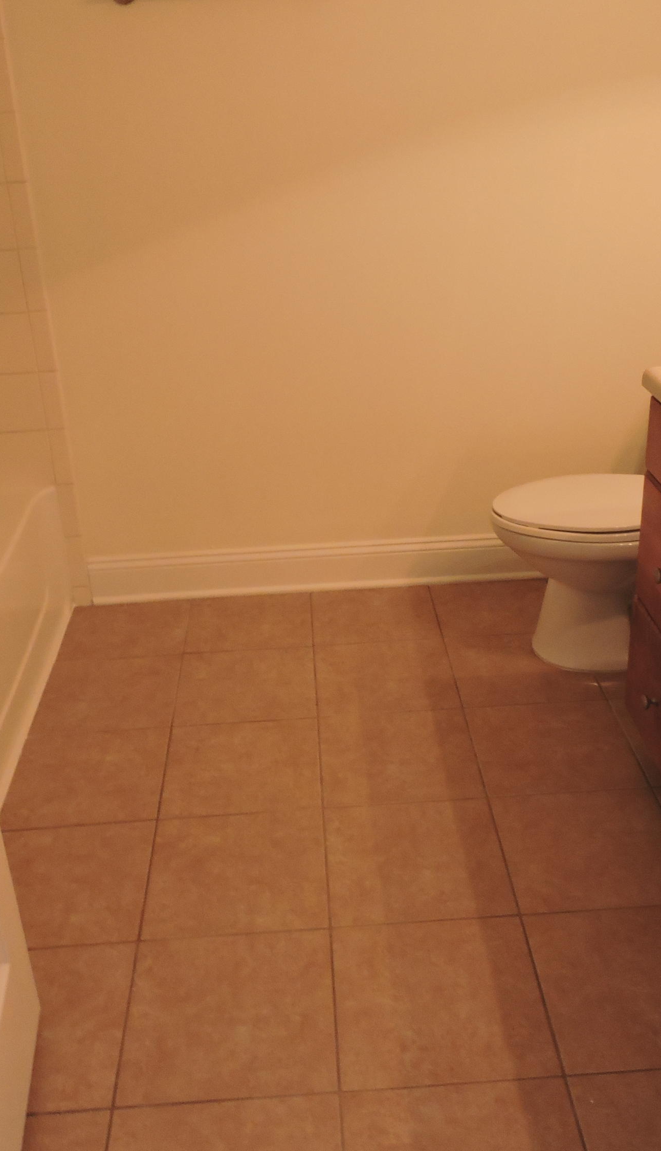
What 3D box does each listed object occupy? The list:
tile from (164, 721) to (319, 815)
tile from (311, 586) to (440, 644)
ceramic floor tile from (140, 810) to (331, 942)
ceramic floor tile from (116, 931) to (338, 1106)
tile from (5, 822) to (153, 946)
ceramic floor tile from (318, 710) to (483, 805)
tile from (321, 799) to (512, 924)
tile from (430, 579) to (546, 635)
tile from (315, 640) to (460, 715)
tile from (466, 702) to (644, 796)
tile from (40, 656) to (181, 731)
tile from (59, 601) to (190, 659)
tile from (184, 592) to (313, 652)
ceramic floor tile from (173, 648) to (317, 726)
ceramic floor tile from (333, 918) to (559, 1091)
[{"bbox_3d":[-0.187,0.414,2.314,0.327,0.010,0.327,-3,25,-1],"label":"tile"},{"bbox_3d":[0.119,0.110,2.924,0.327,0.010,0.321,-3,25,-1],"label":"tile"},{"bbox_3d":[-0.173,0.558,2.006,0.330,0.010,0.330,-3,26,-1],"label":"ceramic floor tile"},{"bbox_3d":[-0.159,0.700,1.709,0.327,0.010,0.327,-3,25,-1],"label":"ceramic floor tile"},{"bbox_3d":[-0.506,0.578,1.999,0.330,0.010,0.330,-3,26,-1],"label":"tile"},{"bbox_3d":[0.145,0.395,2.311,0.330,0.010,0.330,-3,26,-1],"label":"ceramic floor tile"},{"bbox_3d":[0.162,0.537,2.018,0.327,0.010,0.327,-3,25,-1],"label":"tile"},{"bbox_3d":[0.454,0.091,2.930,0.327,0.010,0.321,-3,25,-1],"label":"tile"},{"bbox_3d":[0.133,0.252,2.624,0.327,0.010,0.327,-3,25,-1],"label":"tile"},{"bbox_3d":[0.479,0.375,2.318,0.330,0.010,0.330,-3,26,-1],"label":"tile"},{"bbox_3d":[-0.536,0.292,2.596,0.330,0.010,0.330,-3,26,-1],"label":"tile"},{"bbox_3d":[-0.550,0.153,2.887,0.330,0.010,0.309,-3,26,-1],"label":"tile"},{"bbox_3d":[-0.217,0.133,2.893,0.330,0.010,0.309,-3,26,-1],"label":"tile"},{"bbox_3d":[-0.201,0.271,2.617,0.327,0.010,0.327,-3,25,-1],"label":"ceramic floor tile"},{"bbox_3d":[0.175,0.681,1.714,0.330,0.010,0.330,-3,26,-1],"label":"ceramic floor tile"}]

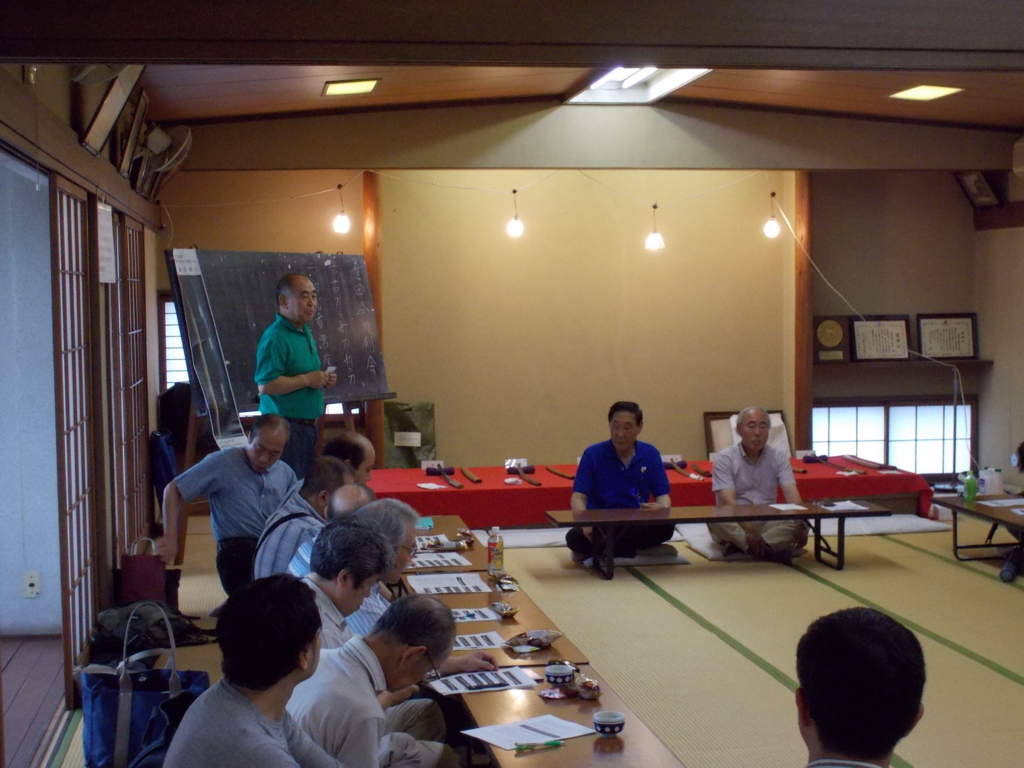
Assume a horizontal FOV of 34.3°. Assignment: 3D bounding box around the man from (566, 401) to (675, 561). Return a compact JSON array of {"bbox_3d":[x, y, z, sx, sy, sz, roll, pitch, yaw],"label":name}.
[{"bbox_3d":[0.605,0.537,9.405,0.600,0.860,0.620,-1,3,-3],"label":"man"}]

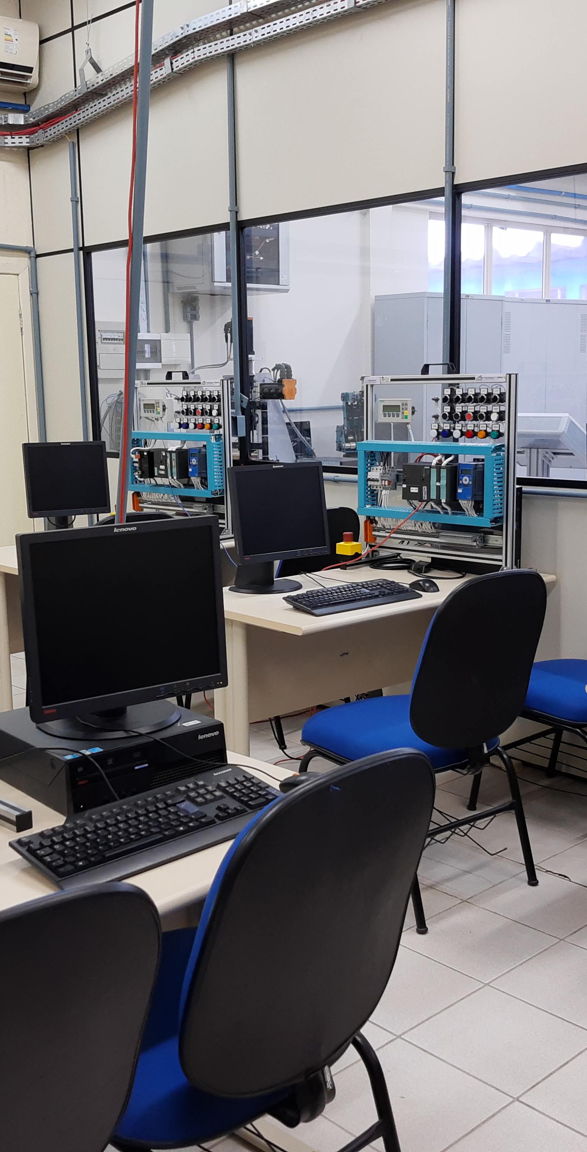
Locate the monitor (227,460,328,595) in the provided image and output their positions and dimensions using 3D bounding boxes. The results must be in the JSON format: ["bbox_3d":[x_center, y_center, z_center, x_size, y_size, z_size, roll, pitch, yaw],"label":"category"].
[{"bbox_3d":[-0.088,-0.168,3.922,0.375,0.437,0.235,-8,12,-36],"label":"monitor"}]

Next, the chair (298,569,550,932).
[{"bbox_3d":[0.367,0.421,3.289,0.490,0.950,0.670,-8,12,-37],"label":"chair"}]

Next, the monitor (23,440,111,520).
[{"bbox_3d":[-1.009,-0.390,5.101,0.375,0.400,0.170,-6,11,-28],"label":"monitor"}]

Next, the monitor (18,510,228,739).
[{"bbox_3d":[-0.334,0.082,2.060,0.372,0.365,0.235,-7,12,-33],"label":"monitor"}]

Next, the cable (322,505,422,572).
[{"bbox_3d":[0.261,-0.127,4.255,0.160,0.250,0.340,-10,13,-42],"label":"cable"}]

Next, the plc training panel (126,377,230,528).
[{"bbox_3d":[-0.505,-0.533,5.266,0.240,0.730,0.640,-11,13,-44],"label":"plc training panel"}]

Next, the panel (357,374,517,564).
[{"bbox_3d":[0.507,-0.359,4.132,0.640,0.730,0.240,8,13,42],"label":"panel"}]

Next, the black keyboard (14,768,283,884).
[{"bbox_3d":[-0.207,0.393,1.832,0.458,0.040,0.192,-10,13,-44],"label":"black keyboard"}]

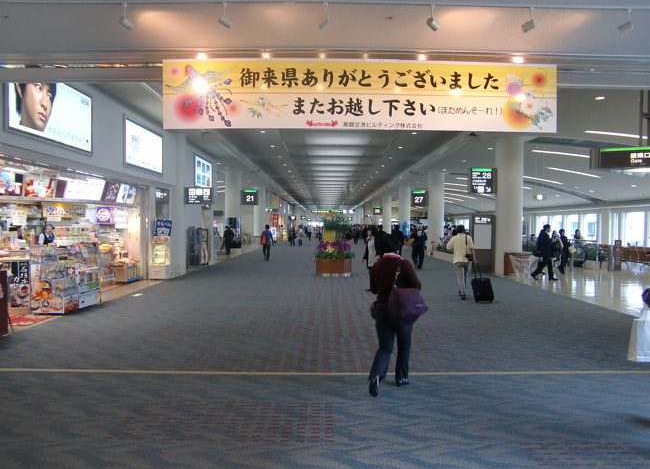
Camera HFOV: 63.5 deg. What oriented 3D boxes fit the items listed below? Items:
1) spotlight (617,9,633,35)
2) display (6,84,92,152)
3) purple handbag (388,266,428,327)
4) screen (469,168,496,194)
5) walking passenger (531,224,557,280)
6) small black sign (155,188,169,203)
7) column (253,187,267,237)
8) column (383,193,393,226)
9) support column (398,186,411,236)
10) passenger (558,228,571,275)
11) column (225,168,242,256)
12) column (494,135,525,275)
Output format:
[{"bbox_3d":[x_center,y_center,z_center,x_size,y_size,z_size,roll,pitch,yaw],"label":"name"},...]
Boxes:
[{"bbox_3d":[3.020,-2.148,5.300,0.150,0.220,0.100,1,1,37],"label":"spotlight"},{"bbox_3d":[-4.956,-2.268,9.644,0.120,1.200,2.950,0,1,0],"label":"display"},{"bbox_3d":[0.801,0.592,5.100,0.420,0.550,0.200,0,1,-27],"label":"purple handbag"},{"bbox_3d":[5.241,-1.764,17.400,0.940,0.850,0.200,0,1,0],"label":"screen"},{"bbox_3d":[6.875,0.553,16.500,0.780,1.750,0.550,0,1,-3],"label":"walking passenger"},{"bbox_3d":[-5.200,-1.231,16.850,0.120,0.430,1.250,0,1,0],"label":"small black sign"},{"bbox_3d":[-5.265,-1.462,42.900,1.000,4.830,1.000,0,1,0],"label":"column"},{"bbox_3d":[6.356,-1.589,53.136,0.910,4.570,0.910,0,1,0],"label":"column"},{"bbox_3d":[6.389,-1.395,41.859,0.930,4.780,0.930,0,1,0],"label":"support column"},{"bbox_3d":[8.584,0.608,18.800,0.520,1.630,0.480,0,1,0],"label":"passenger"},{"bbox_3d":[-5.192,-1.284,29.959,0.930,4.780,0.930,0,1,0],"label":"column"},{"bbox_3d":[6.270,-0.983,17.709,0.930,4.780,0.930,0,1,0],"label":"column"}]

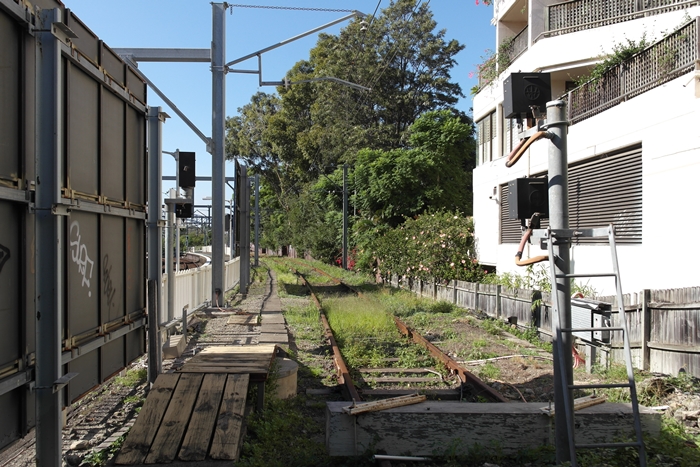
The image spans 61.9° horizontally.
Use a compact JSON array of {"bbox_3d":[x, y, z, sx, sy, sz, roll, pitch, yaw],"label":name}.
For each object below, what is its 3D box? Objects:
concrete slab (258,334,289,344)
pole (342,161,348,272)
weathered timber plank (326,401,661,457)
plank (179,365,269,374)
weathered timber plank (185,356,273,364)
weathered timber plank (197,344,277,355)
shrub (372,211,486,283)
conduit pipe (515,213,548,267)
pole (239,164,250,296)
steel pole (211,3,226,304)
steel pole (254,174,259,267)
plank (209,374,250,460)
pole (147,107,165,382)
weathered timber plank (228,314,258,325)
[{"bbox_3d":[-1.463,2.016,11.200,0.530,0.060,0.850,0,-1,-3],"label":"concrete slab"},{"bbox_3d":[-0.289,-1.028,37.500,0.310,6.800,0.300,0,-1,-3],"label":"pole"},{"bbox_3d":[1.128,1.540,4.610,2.560,0.325,0.280,1,0,-2],"label":"weathered timber plank"},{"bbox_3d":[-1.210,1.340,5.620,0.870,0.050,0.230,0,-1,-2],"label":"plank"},{"bbox_3d":[-1.512,1.610,7.350,1.060,0.050,0.300,0,-1,-2],"label":"weathered timber plank"},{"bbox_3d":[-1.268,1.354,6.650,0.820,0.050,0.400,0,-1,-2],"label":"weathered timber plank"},{"bbox_3d":[2.930,0.590,21.500,4.100,2.950,3.000,0,-1,-3],"label":"shrub"},{"bbox_3d":[1.298,0.043,4.150,0.250,0.380,0.150,0,-1,0],"label":"conduit pipe"},{"bbox_3d":[-3.630,-0.127,20.000,0.220,4.370,0.220,0,-1,-6],"label":"pole"},{"bbox_3d":[-3.725,-2.231,16.600,0.310,8.630,0.300,0,-1,-3],"label":"steel pole"},{"bbox_3d":[-7.210,-1.000,45.000,0.270,7.030,0.270,0,-1,-6],"label":"steel pole"},{"bbox_3d":[-1.023,1.570,5.047,0.200,0.050,0.972,0,29,-2],"label":"plank"},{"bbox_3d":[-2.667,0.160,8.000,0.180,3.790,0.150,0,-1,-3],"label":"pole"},{"bbox_3d":[-2.320,1.900,12.700,0.640,0.060,0.950,0,-1,-7],"label":"weathered timber plank"}]

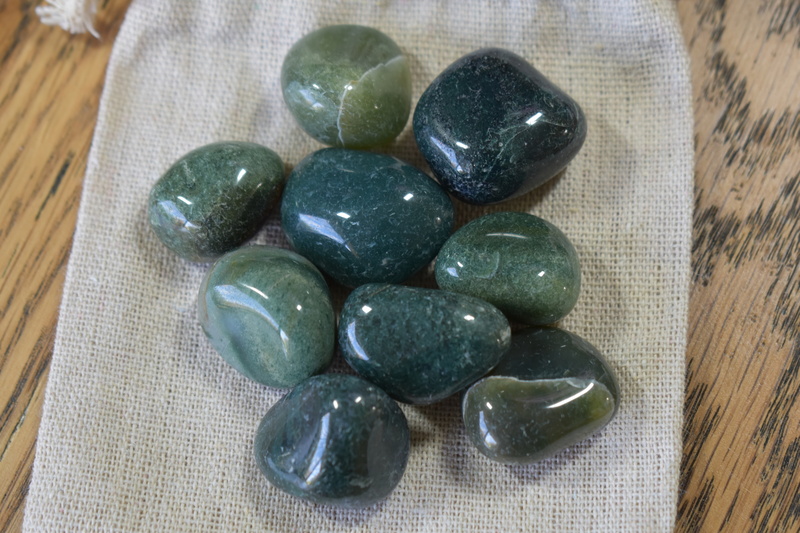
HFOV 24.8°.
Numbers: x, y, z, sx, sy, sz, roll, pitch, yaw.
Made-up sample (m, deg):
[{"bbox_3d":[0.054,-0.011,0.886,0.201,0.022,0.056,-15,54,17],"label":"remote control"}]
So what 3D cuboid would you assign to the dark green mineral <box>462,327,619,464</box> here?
[{"bbox_3d":[0.022,0.021,0.291,0.025,0.017,0.021,-25,70,-10],"label":"dark green mineral"}]

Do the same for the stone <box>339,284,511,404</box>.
[{"bbox_3d":[0.004,0.012,0.294,0.028,0.017,0.019,4,68,2],"label":"stone"}]

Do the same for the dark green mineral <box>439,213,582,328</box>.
[{"bbox_3d":[0.018,0.000,0.300,0.024,0.015,0.019,14,69,6],"label":"dark green mineral"}]

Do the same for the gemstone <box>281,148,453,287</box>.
[{"bbox_3d":[-0.006,-0.008,0.301,0.029,0.019,0.024,14,69,6],"label":"gemstone"}]

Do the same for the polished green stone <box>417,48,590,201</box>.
[{"bbox_3d":[0.016,-0.023,0.306,0.028,0.021,0.026,16,69,6],"label":"polished green stone"}]

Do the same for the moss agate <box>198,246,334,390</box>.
[{"bbox_3d":[-0.021,0.008,0.296,0.020,0.017,0.026,-37,73,-14],"label":"moss agate"}]

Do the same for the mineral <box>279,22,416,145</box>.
[{"bbox_3d":[-0.009,-0.031,0.311,0.021,0.018,0.025,-43,74,-15],"label":"mineral"}]

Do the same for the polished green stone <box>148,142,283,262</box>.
[{"bbox_3d":[-0.030,-0.011,0.305,0.024,0.015,0.018,-36,72,-13],"label":"polished green stone"}]

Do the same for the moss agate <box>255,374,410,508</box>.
[{"bbox_3d":[-0.011,0.027,0.287,0.025,0.019,0.021,10,68,4],"label":"moss agate"}]

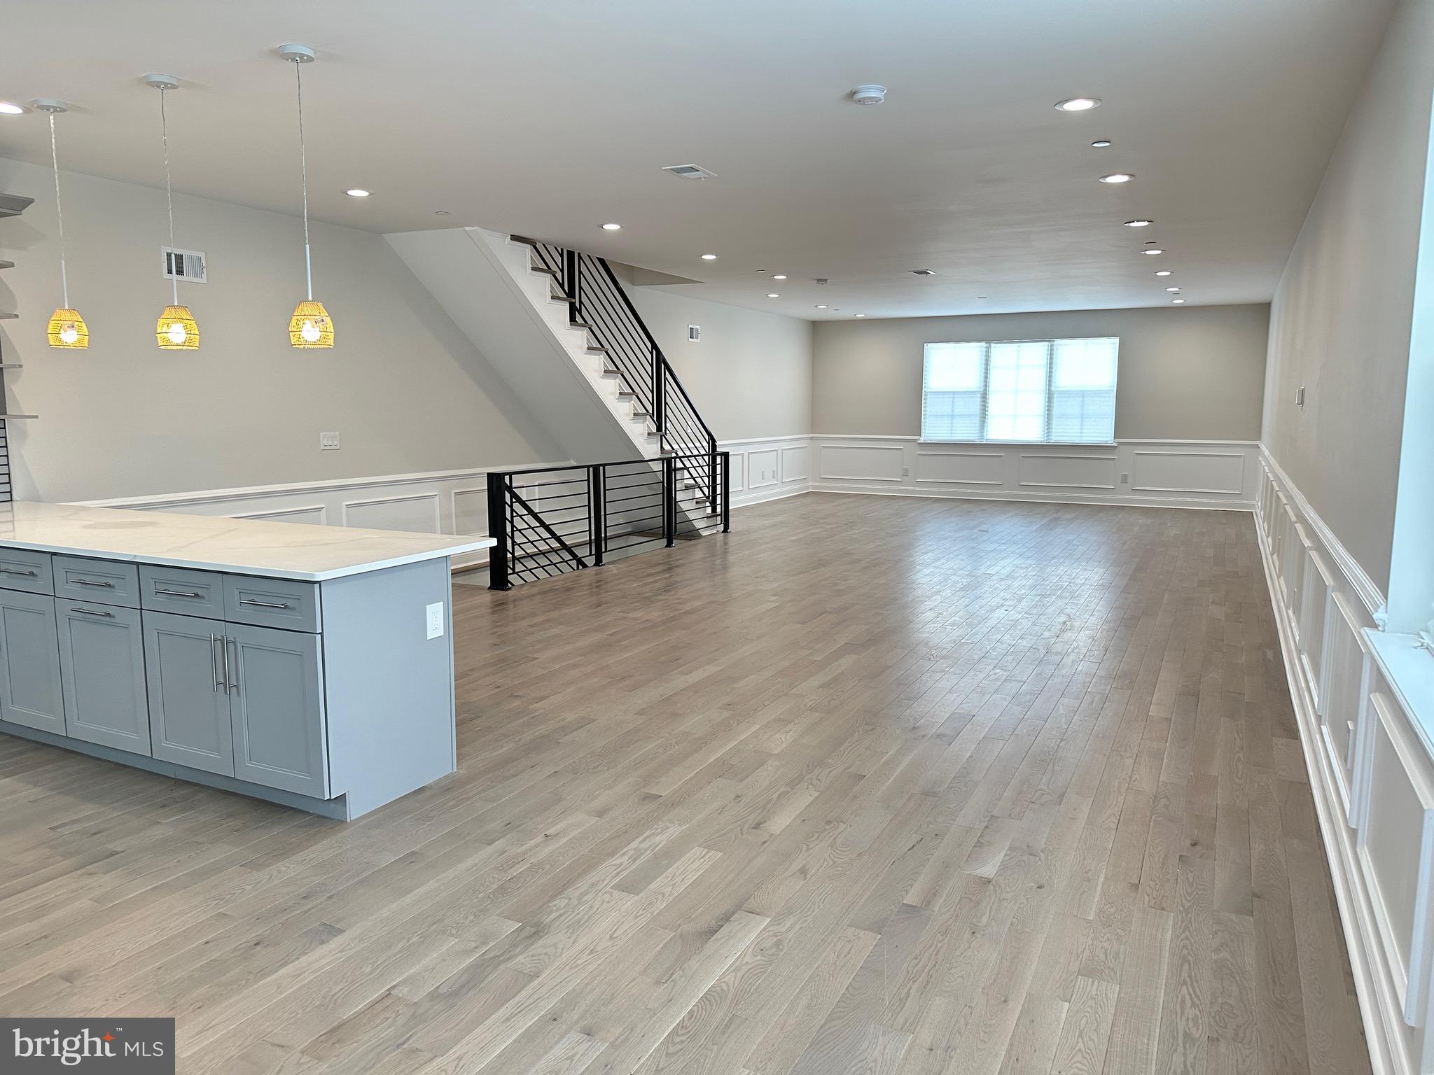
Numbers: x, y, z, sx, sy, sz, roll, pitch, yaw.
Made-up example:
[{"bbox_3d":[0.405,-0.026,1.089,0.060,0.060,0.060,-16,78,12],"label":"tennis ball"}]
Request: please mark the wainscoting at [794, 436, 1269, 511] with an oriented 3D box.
[{"bbox_3d":[4.465,-1.038,15.071,6.581,0.940,0.050,4,9,27],"label":"wainscoting"}]

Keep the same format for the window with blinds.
[{"bbox_3d":[4.486,-2.178,14.930,2.870,1.530,0.110,4,9,27],"label":"window with blinds"}]

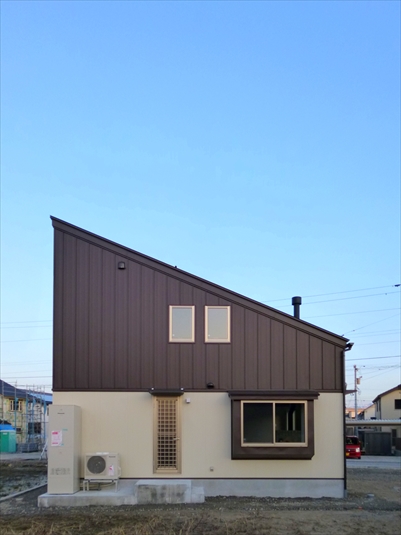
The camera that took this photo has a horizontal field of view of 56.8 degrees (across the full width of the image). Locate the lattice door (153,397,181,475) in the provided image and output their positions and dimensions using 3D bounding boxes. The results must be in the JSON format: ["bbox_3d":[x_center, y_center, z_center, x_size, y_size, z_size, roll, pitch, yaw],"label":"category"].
[{"bbox_3d":[-0.853,4.299,9.500,0.720,1.990,0.100,0,-2,0],"label":"lattice door"}]

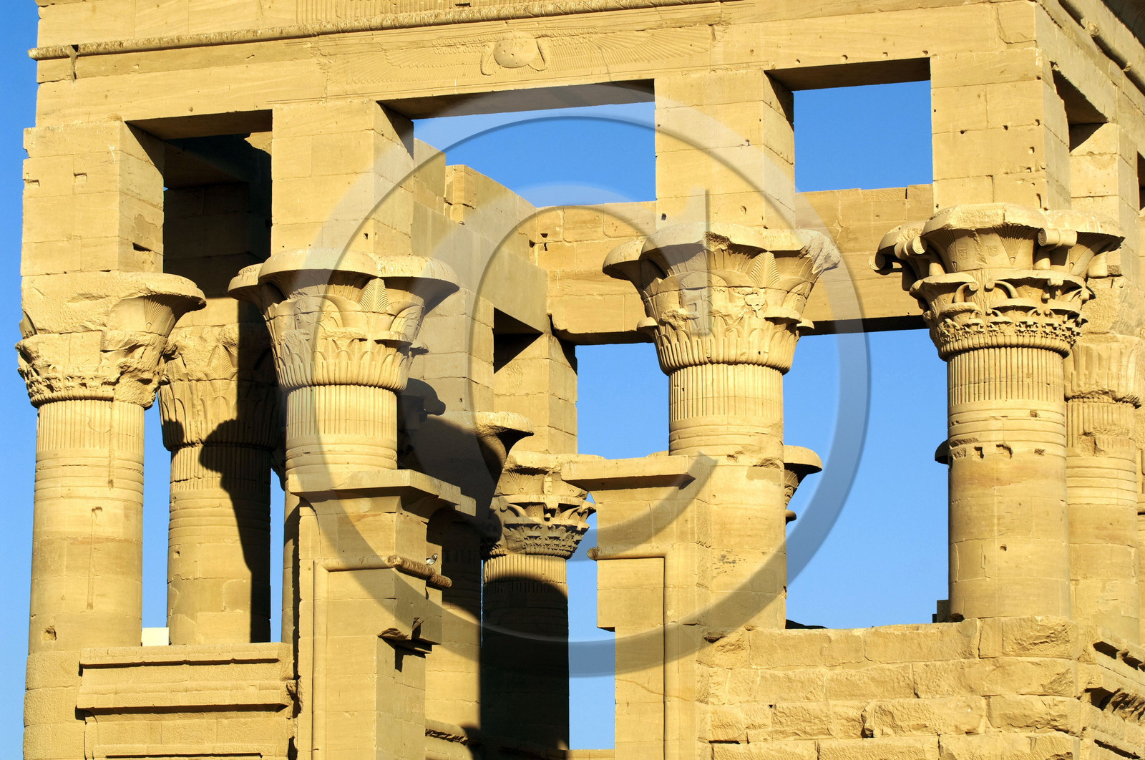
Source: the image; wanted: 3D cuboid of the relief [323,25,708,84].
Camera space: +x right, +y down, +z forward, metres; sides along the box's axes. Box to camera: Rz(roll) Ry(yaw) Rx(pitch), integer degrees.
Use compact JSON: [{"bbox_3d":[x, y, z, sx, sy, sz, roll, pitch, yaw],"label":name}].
[{"bbox_3d":[-0.817,-4.656,57.987,5.750,0.660,0.150,-3,-10,19],"label":"relief"}]

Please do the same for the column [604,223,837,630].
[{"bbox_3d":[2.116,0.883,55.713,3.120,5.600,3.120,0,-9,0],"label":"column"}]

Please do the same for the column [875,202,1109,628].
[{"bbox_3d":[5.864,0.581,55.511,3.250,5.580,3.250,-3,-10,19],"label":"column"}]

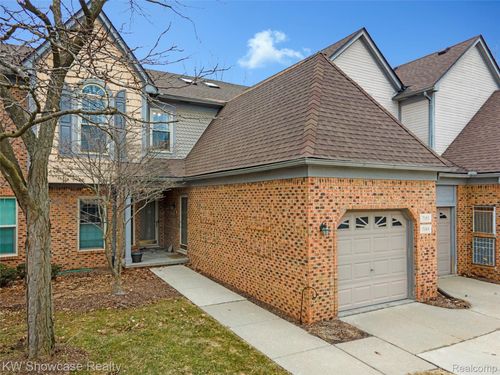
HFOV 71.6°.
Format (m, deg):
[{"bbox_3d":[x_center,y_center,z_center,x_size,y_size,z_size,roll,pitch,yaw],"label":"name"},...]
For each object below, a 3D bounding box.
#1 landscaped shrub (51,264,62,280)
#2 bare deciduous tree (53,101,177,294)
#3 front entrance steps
[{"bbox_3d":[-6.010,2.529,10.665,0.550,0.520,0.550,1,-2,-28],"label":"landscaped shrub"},{"bbox_3d":[-3.537,0.274,9.050,2.800,5.000,2.700,1,-2,-28],"label":"bare deciduous tree"},{"bbox_3d":[-4.006,2.837,14.240,2.450,0.180,3.300,1,-2,-28],"label":"front entrance steps"}]

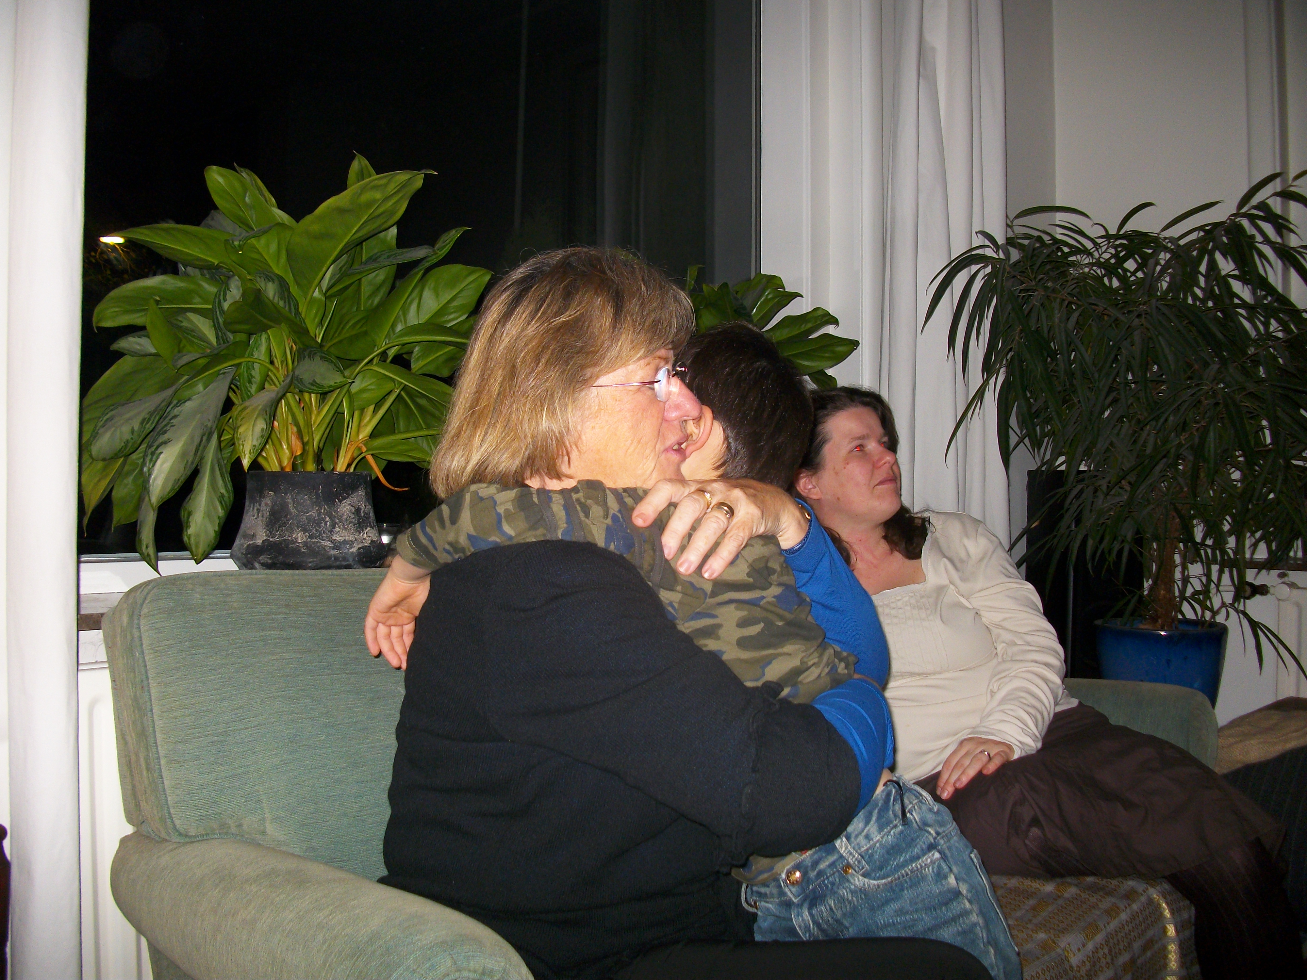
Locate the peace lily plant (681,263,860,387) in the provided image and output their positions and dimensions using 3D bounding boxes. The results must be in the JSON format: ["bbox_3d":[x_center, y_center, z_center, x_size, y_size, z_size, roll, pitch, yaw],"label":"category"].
[{"bbox_3d":[0.105,-0.135,2.380,0.560,0.570,0.480,0,0,-36],"label":"peace lily plant"}]

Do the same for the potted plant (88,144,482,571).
[{"bbox_3d":[-0.529,-0.168,1.850,0.610,0.630,0.530,0,0,-36],"label":"potted plant"}]

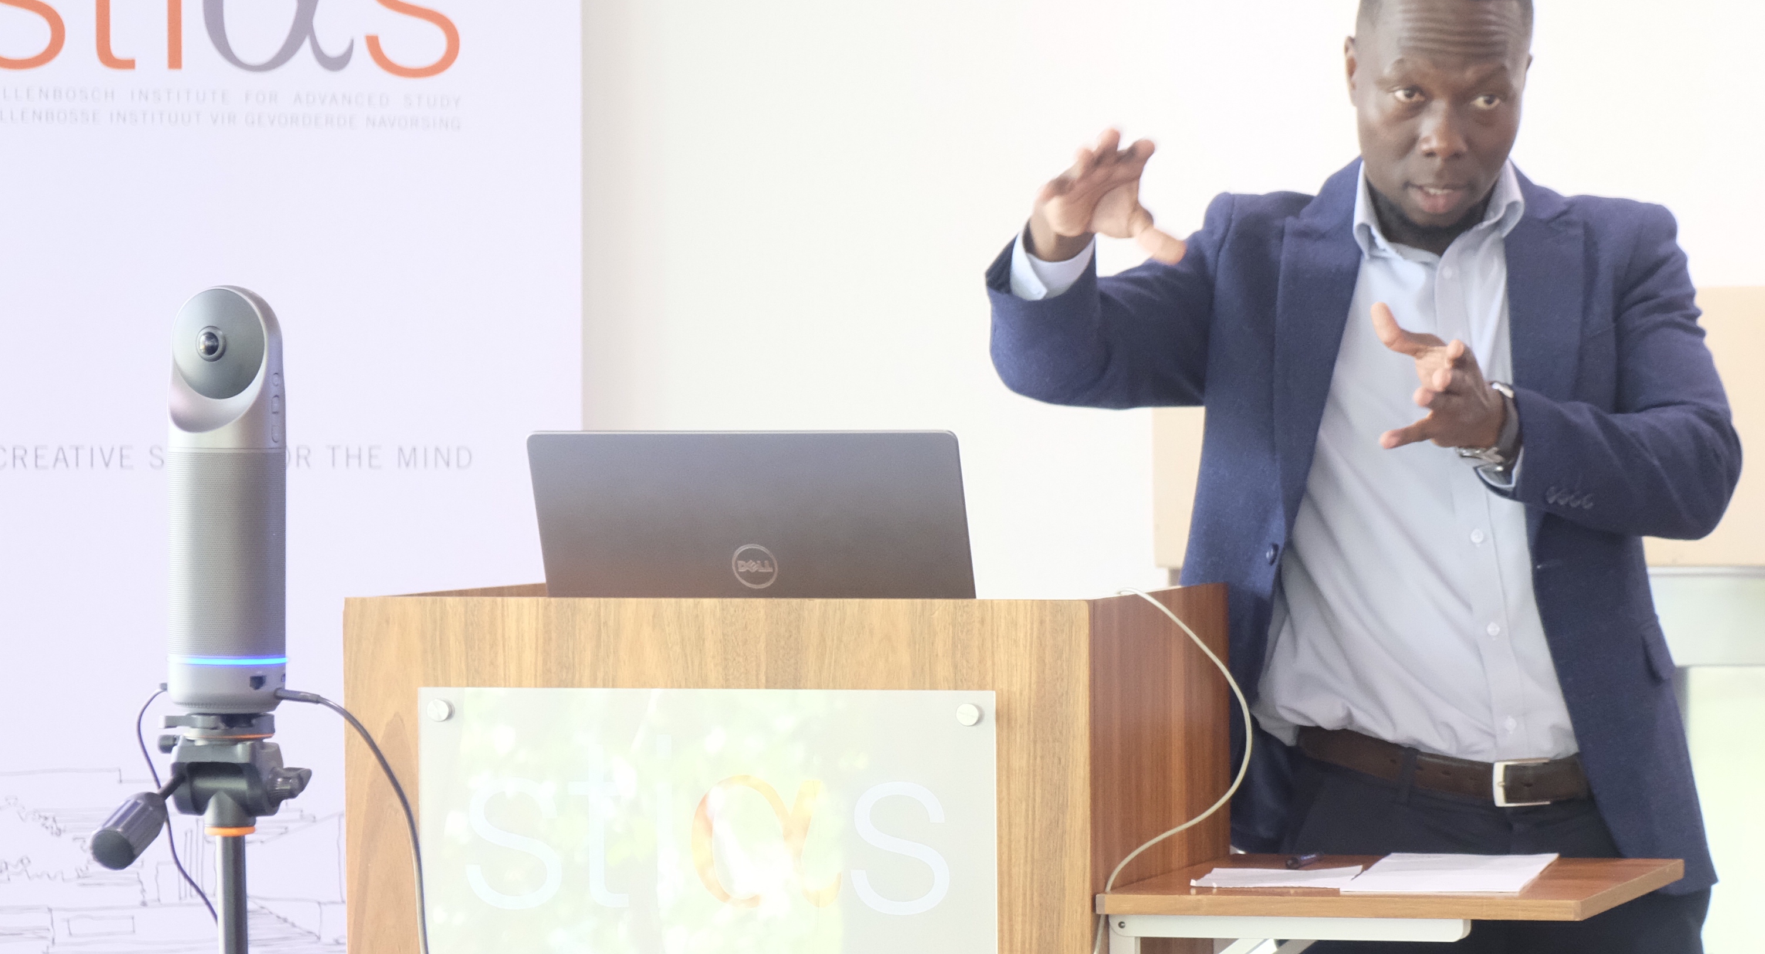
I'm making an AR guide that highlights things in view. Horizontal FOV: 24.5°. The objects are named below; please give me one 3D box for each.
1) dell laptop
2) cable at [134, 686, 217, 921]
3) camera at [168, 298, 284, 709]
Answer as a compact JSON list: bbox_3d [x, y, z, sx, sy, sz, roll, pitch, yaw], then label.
[{"bbox_3d":[-0.075,0.087,3.510,0.374,0.250,0.325,0,1,15],"label":"dell laptop"},{"bbox_3d":[-0.449,0.207,2.580,0.053,0.150,0.040,-1,1,0],"label":"cable"},{"bbox_3d":[-0.413,0.014,2.558,0.075,0.270,0.075,-1,1,0],"label":"camera"}]

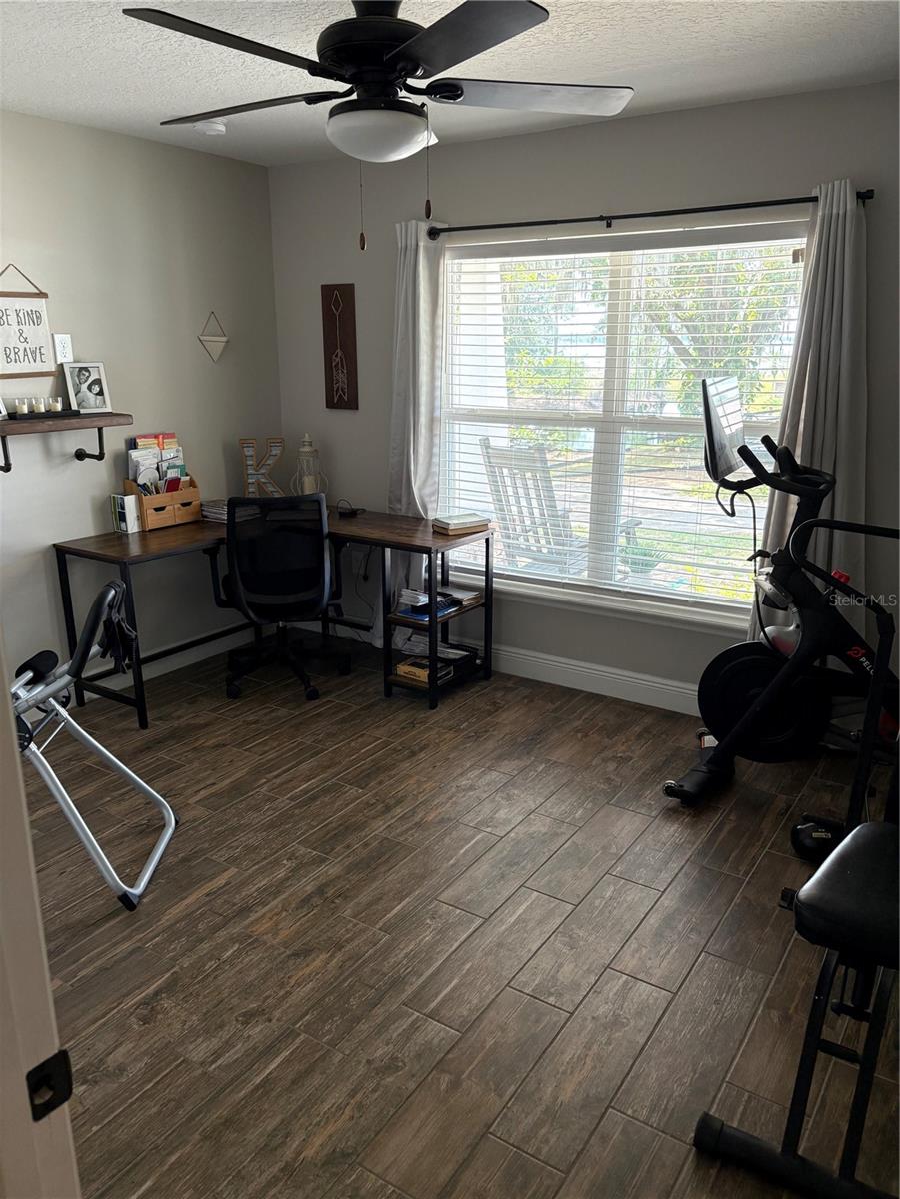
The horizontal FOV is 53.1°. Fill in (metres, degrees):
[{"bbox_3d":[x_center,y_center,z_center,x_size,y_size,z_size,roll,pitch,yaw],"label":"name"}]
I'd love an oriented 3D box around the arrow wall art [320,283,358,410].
[{"bbox_3d":[-0.557,-1.268,4.537,0.212,0.605,0.025,10,19,32],"label":"arrow wall art"}]

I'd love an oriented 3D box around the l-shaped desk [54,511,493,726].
[{"bbox_3d":[-0.749,0.076,4.158,1.430,0.756,1.360,10,19,32],"label":"l-shaped desk"}]

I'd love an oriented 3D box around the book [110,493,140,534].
[{"bbox_3d":[-1.483,-0.398,4.150,0.115,0.168,0.068,10,19,32],"label":"book"}]

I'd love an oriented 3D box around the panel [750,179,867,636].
[{"bbox_3d":[1.386,-0.433,3.354,0.450,2.070,0.130,10,19,32],"label":"panel"}]

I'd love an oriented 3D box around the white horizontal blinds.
[{"bbox_3d":[0.671,-0.773,3.885,1.620,1.500,0.100,10,19,32],"label":"white horizontal blinds"}]

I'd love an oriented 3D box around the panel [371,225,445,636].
[{"bbox_3d":[-0.192,-0.719,4.372,0.460,2.070,0.120,10,19,32],"label":"panel"}]

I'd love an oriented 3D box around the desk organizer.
[{"bbox_3d":[-1.366,-0.474,4.303,0.140,0.225,0.335,10,19,32],"label":"desk organizer"}]

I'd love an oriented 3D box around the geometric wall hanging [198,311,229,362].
[{"bbox_3d":[-1.161,-1.285,4.412,0.065,0.235,0.195,10,19,32],"label":"geometric wall hanging"}]

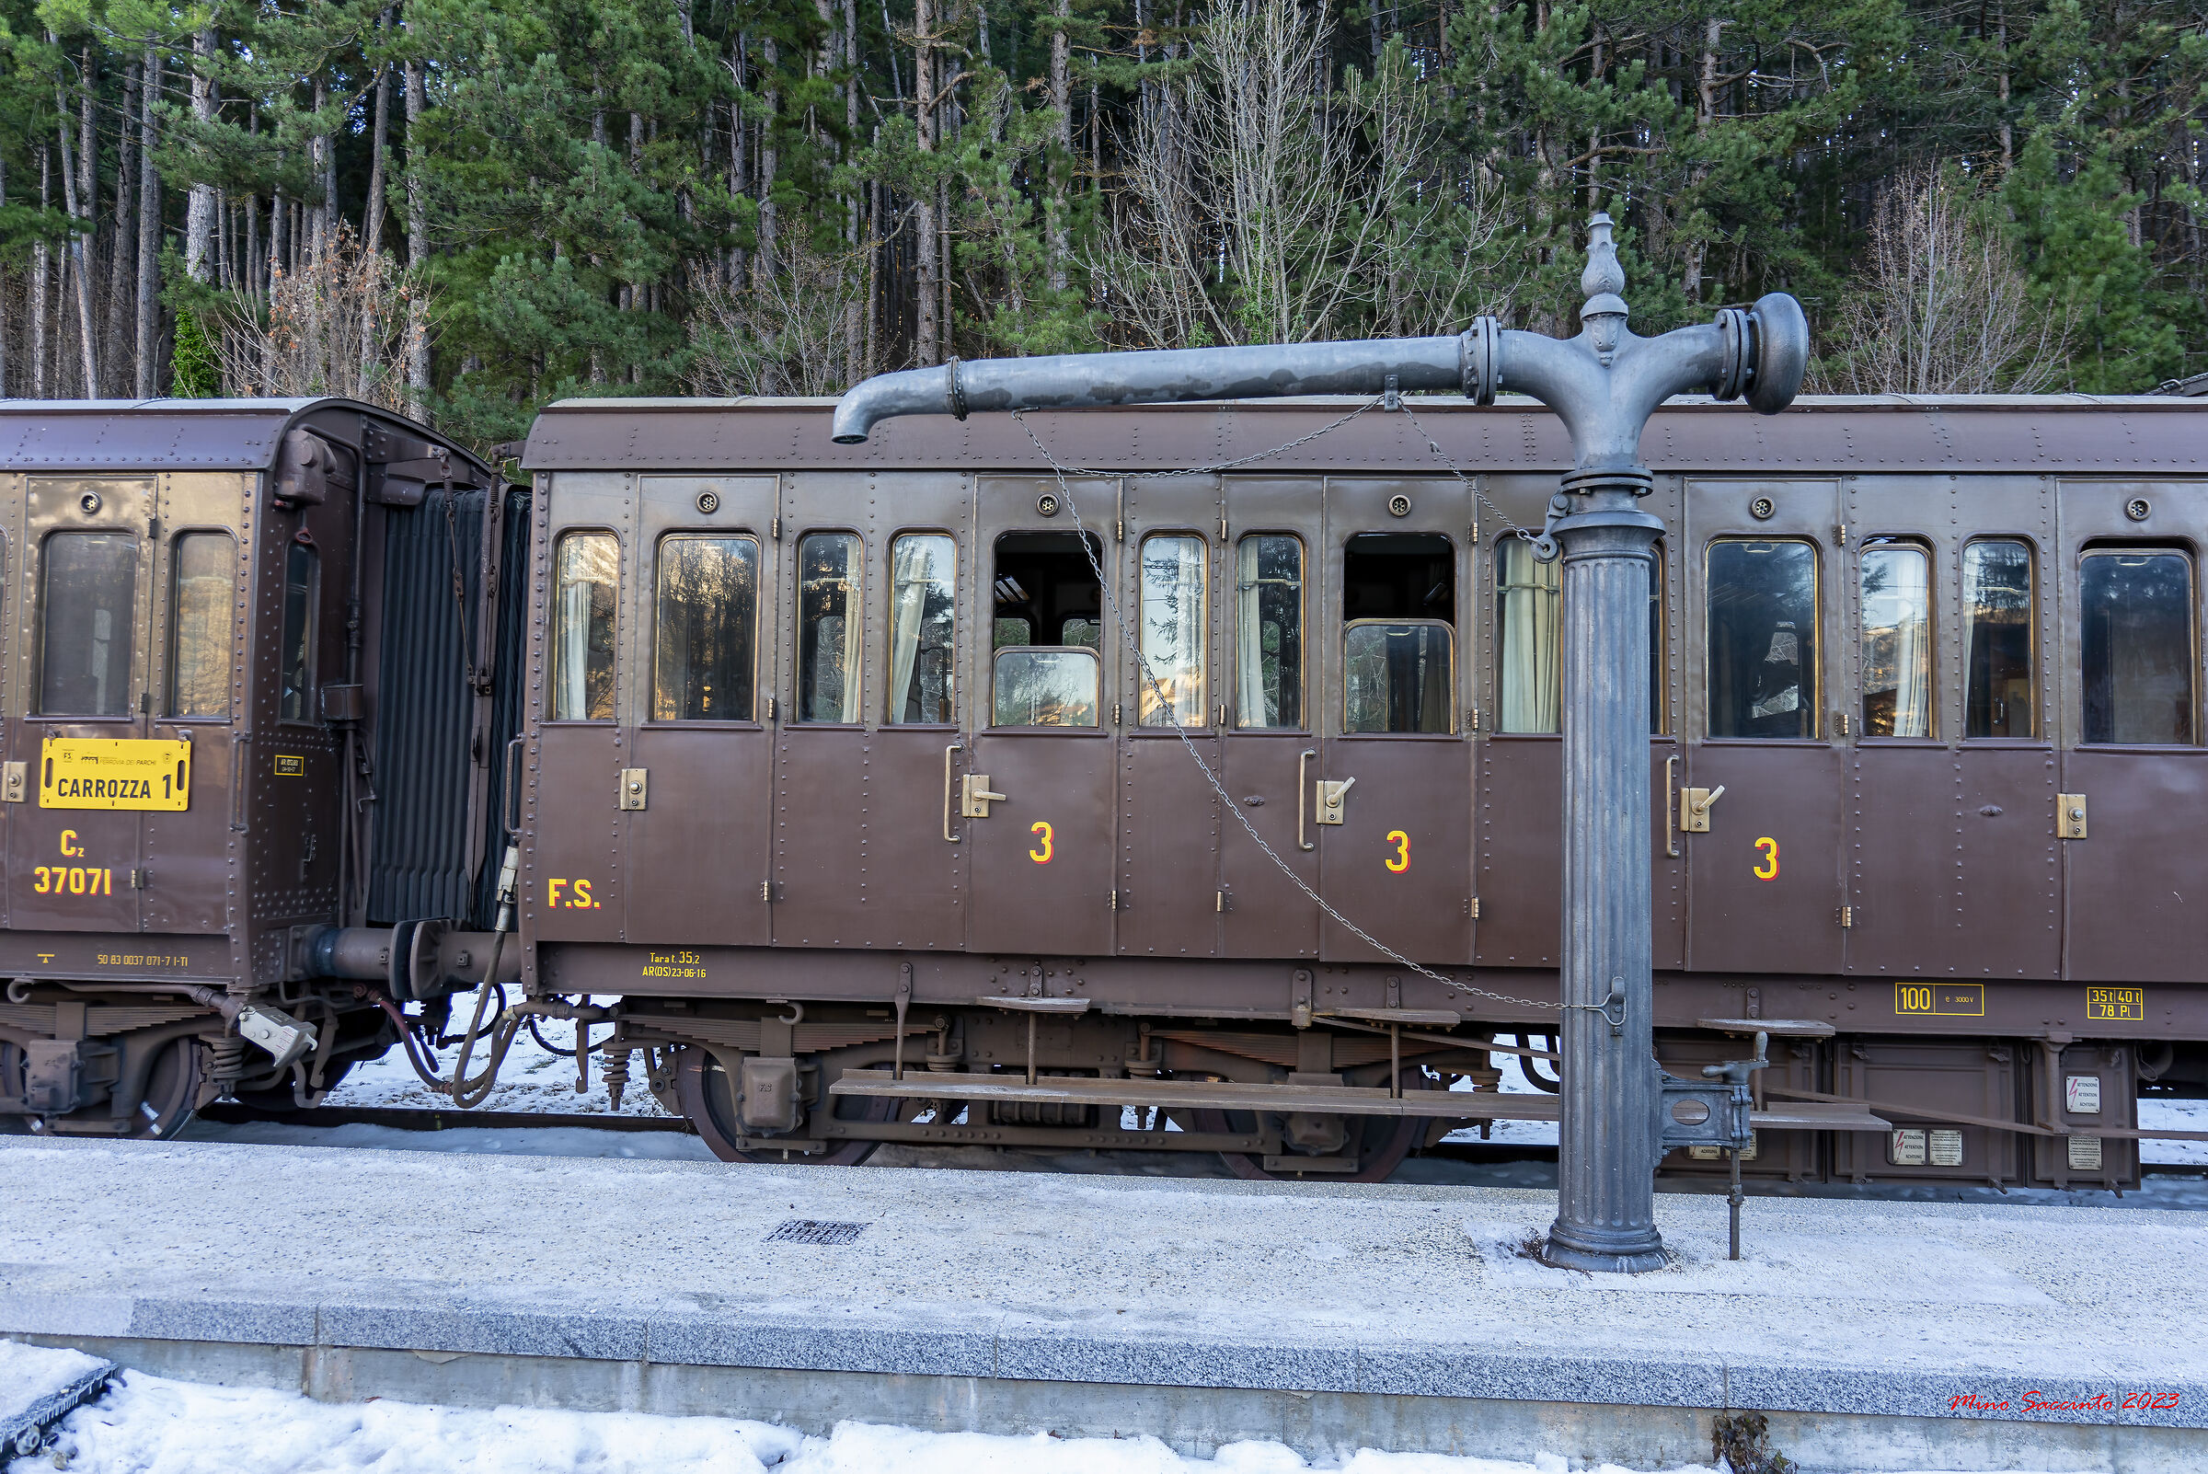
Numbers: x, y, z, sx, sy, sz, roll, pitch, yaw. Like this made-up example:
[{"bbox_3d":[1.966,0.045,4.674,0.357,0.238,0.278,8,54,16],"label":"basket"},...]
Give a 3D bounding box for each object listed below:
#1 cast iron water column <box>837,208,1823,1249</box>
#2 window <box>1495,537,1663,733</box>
[{"bbox_3d":[0.695,-0.050,5.735,3.516,3.638,0.460,1,-3,9],"label":"cast iron water column"},{"bbox_3d":[2.085,-0.447,6.988,0.719,0.858,0.060,1,-3,4],"label":"window"}]

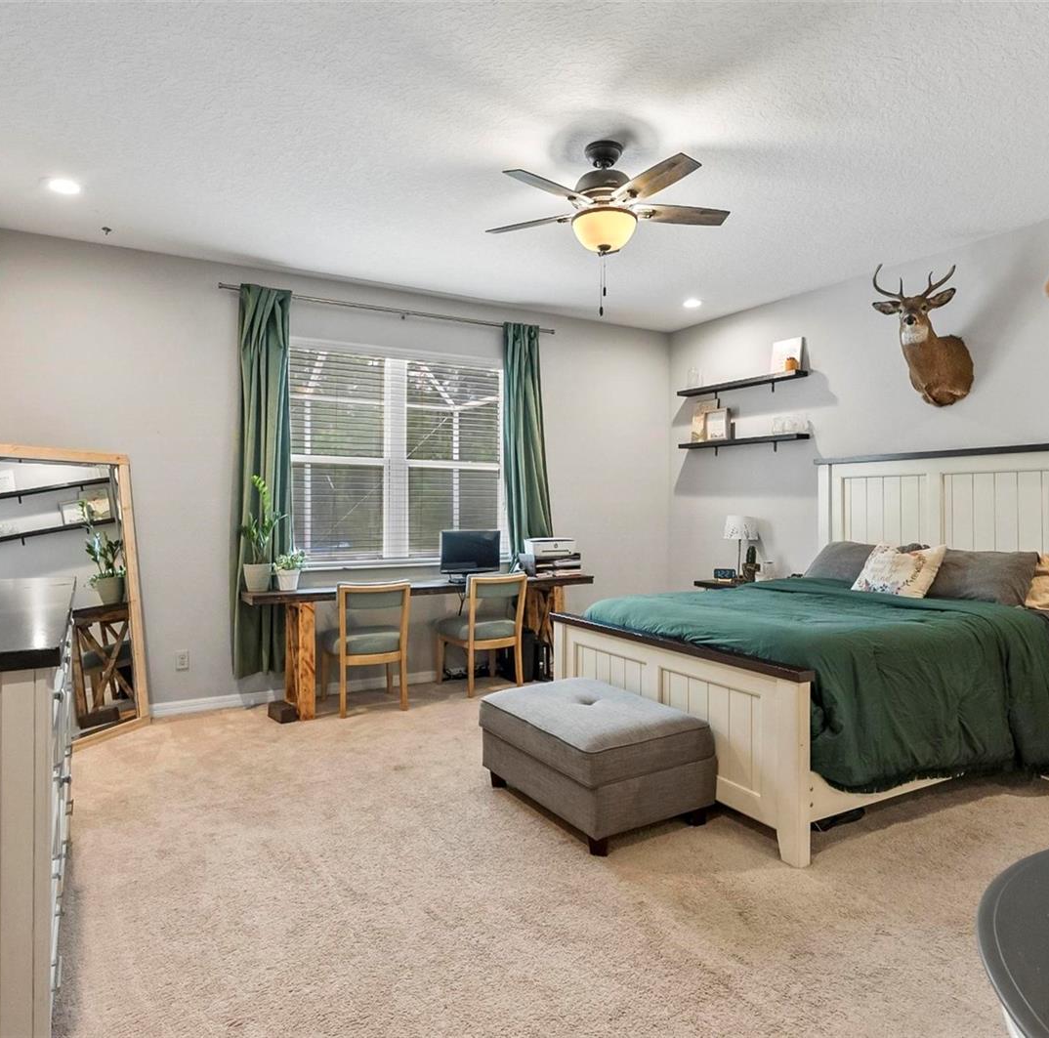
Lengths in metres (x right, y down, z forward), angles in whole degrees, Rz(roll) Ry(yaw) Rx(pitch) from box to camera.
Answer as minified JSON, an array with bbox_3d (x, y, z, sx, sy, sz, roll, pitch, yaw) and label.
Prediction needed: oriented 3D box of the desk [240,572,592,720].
[{"bbox_3d":[-0.656,0.830,4.889,2.430,0.785,0.500,-1,1,-29],"label":"desk"}]

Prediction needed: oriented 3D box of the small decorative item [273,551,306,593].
[{"bbox_3d":[-1.506,0.328,4.461,0.205,0.260,0.205,-1,1,-30],"label":"small decorative item"}]

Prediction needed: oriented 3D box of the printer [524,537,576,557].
[{"bbox_3d":[0.196,0.210,5.300,0.380,0.140,0.220,-1,1,-29],"label":"printer"}]

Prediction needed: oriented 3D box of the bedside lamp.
[{"bbox_3d":[1.685,0.215,5.430,0.240,0.470,0.240,-1,1,-32],"label":"bedside lamp"}]

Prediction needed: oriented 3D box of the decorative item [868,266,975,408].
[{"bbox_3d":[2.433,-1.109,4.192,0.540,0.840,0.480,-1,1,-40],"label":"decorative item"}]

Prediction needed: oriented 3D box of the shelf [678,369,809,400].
[{"bbox_3d":[1.758,-1.067,5.732,0.170,0.100,1.250,-1,1,-30],"label":"shelf"}]

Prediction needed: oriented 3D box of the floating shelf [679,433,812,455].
[{"bbox_3d":[1.770,-0.597,5.723,0.170,0.100,1.250,-1,1,-30],"label":"floating shelf"}]

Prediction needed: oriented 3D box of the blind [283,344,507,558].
[{"bbox_3d":[-0.955,-0.482,5.255,1.770,1.580,0.070,-1,1,-30],"label":"blind"}]

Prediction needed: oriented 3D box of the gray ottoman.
[{"bbox_3d":[0.299,1.035,3.107,0.600,0.435,0.890,-1,1,-30],"label":"gray ottoman"}]

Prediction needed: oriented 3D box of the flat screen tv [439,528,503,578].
[{"bbox_3d":[-0.384,0.246,4.910,0.450,0.370,0.160,-1,1,-29],"label":"flat screen tv"}]

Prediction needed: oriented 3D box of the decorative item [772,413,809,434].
[{"bbox_3d":[1.980,-0.710,5.150,0.090,0.140,0.260,-1,1,-32],"label":"decorative item"}]

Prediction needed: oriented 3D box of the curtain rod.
[{"bbox_3d":[-0.856,-1.513,5.064,2.510,0.050,0.090,-1,1,-29],"label":"curtain rod"}]

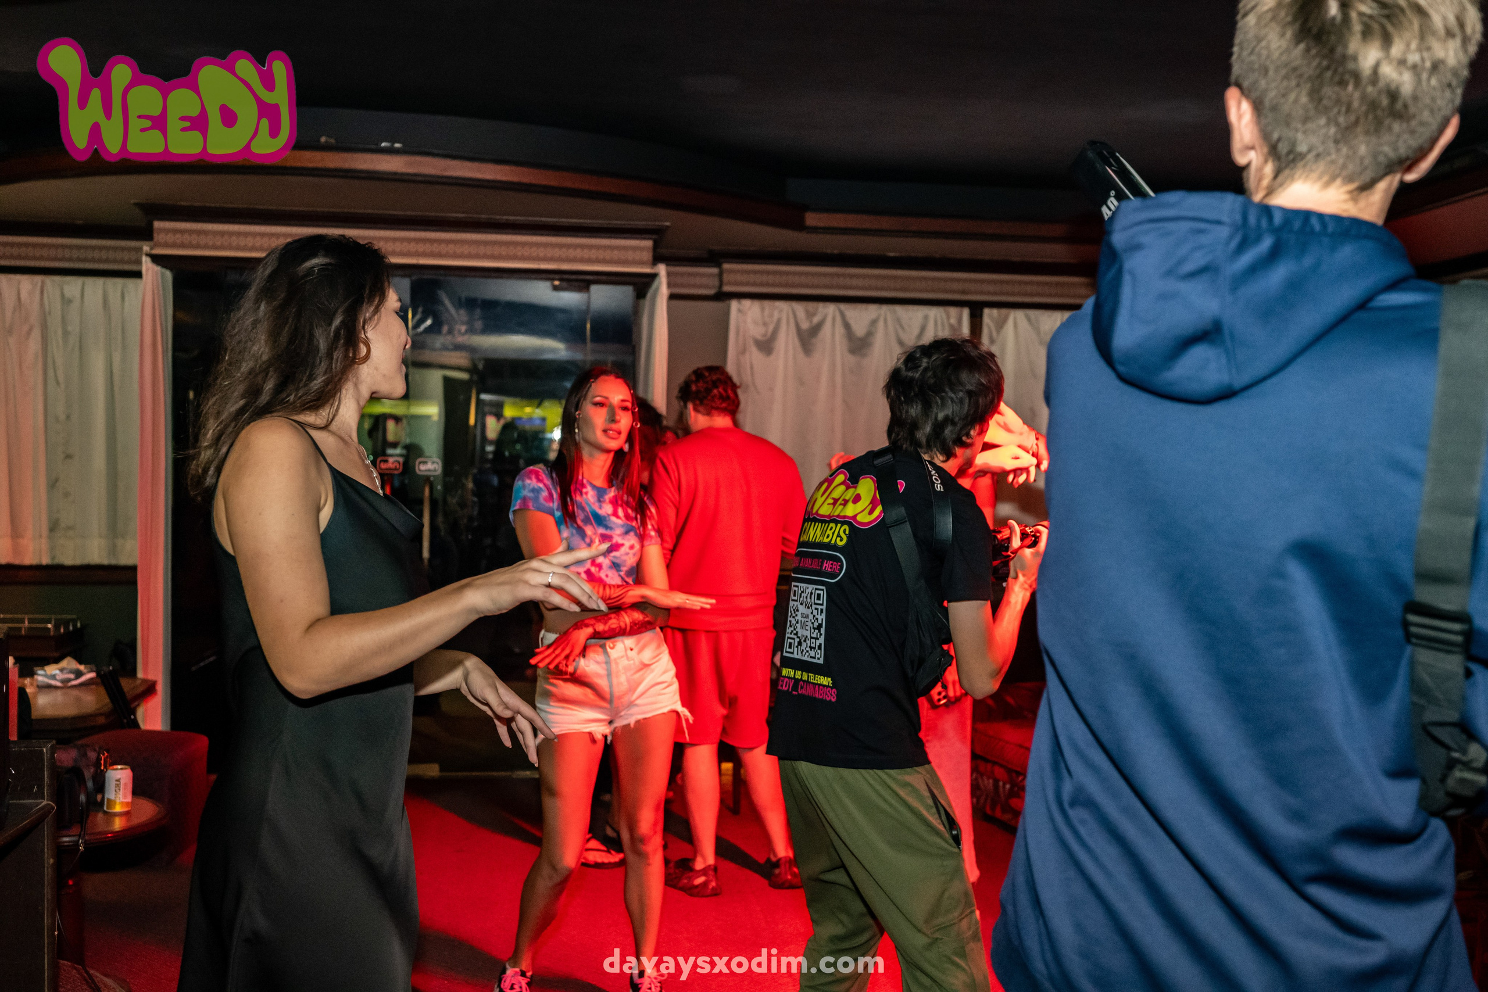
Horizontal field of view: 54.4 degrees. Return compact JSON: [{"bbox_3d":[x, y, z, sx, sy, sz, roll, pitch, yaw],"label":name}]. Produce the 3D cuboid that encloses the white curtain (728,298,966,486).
[{"bbox_3d":[0.493,-0.316,6.850,1.170,1.240,0.100,1,2,-8],"label":"white curtain"}]

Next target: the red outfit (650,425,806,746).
[{"bbox_3d":[-0.049,0.302,4.920,0.530,1.080,0.370,0,2,-20],"label":"red outfit"}]

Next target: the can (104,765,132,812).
[{"bbox_3d":[-1.676,0.786,3.880,0.066,0.115,0.066,1,2,0],"label":"can"}]

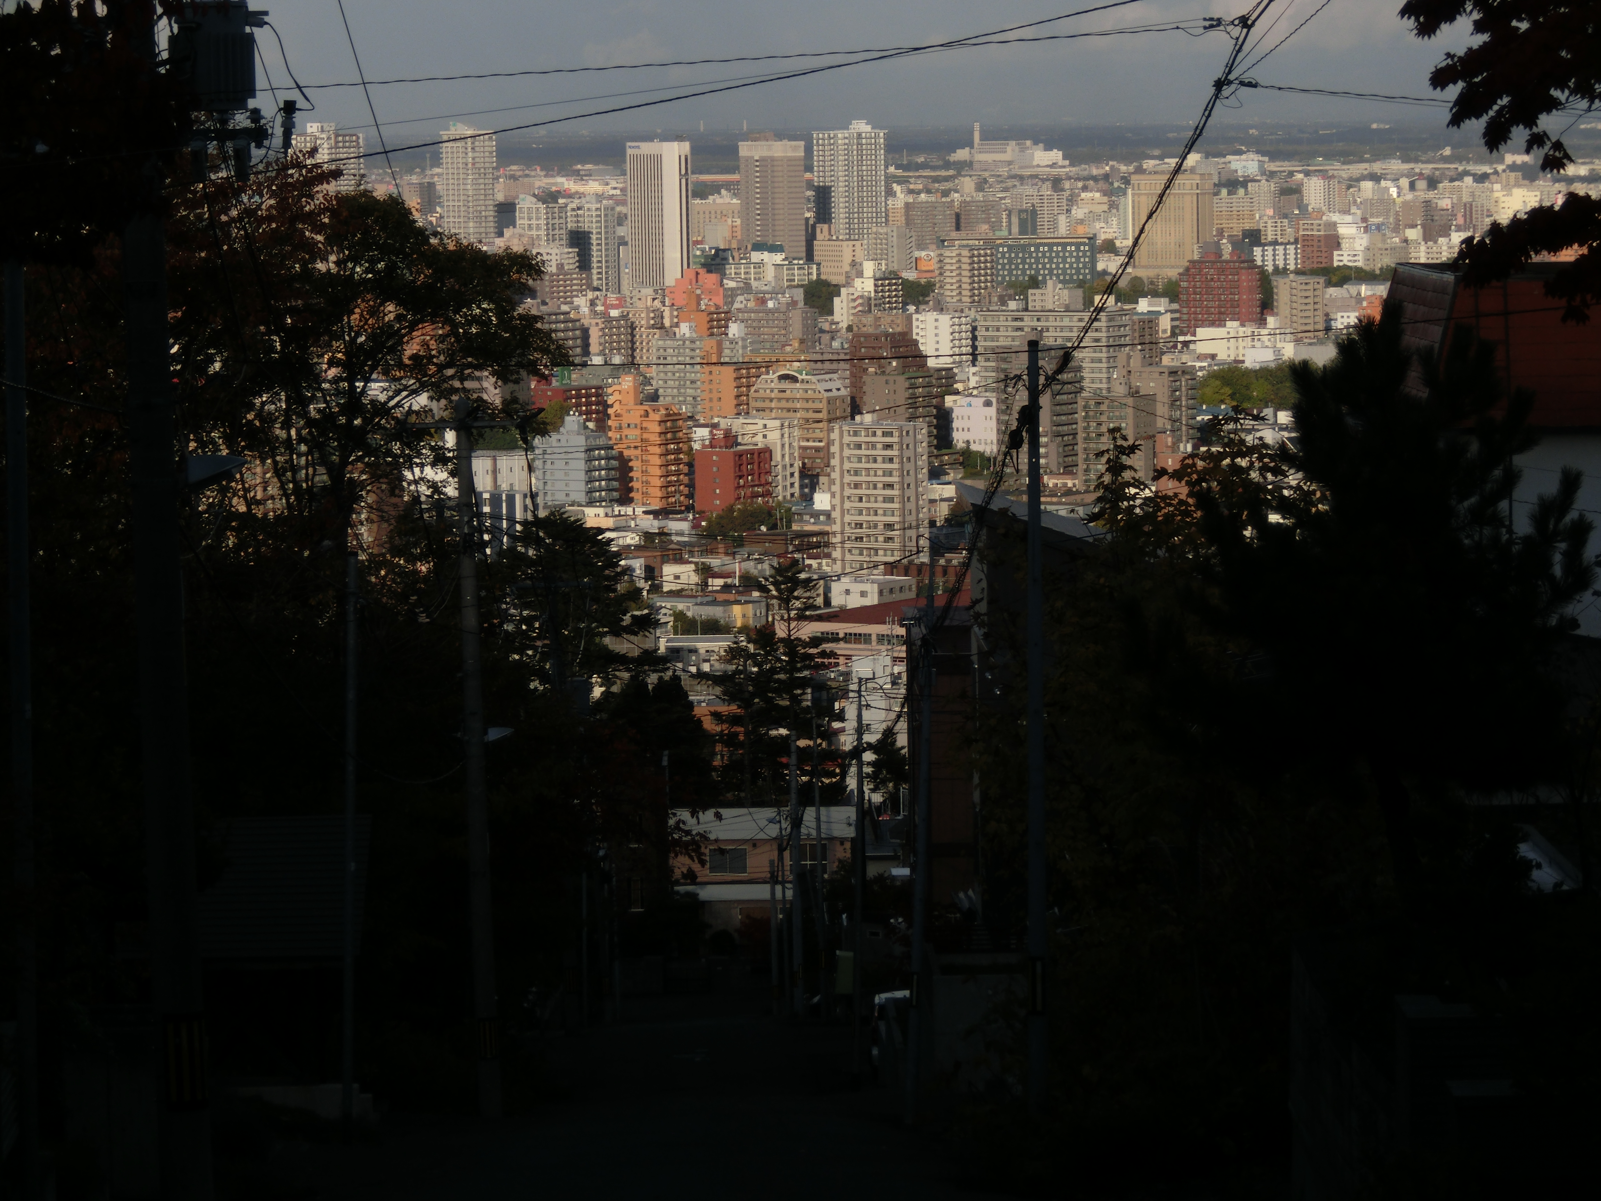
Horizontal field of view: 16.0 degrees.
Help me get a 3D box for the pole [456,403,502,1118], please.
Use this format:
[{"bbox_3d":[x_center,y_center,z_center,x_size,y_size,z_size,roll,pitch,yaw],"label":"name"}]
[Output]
[{"bbox_3d":[-4.857,2.423,85.525,0.340,10.840,0.340,-2,5,0],"label":"pole"}]

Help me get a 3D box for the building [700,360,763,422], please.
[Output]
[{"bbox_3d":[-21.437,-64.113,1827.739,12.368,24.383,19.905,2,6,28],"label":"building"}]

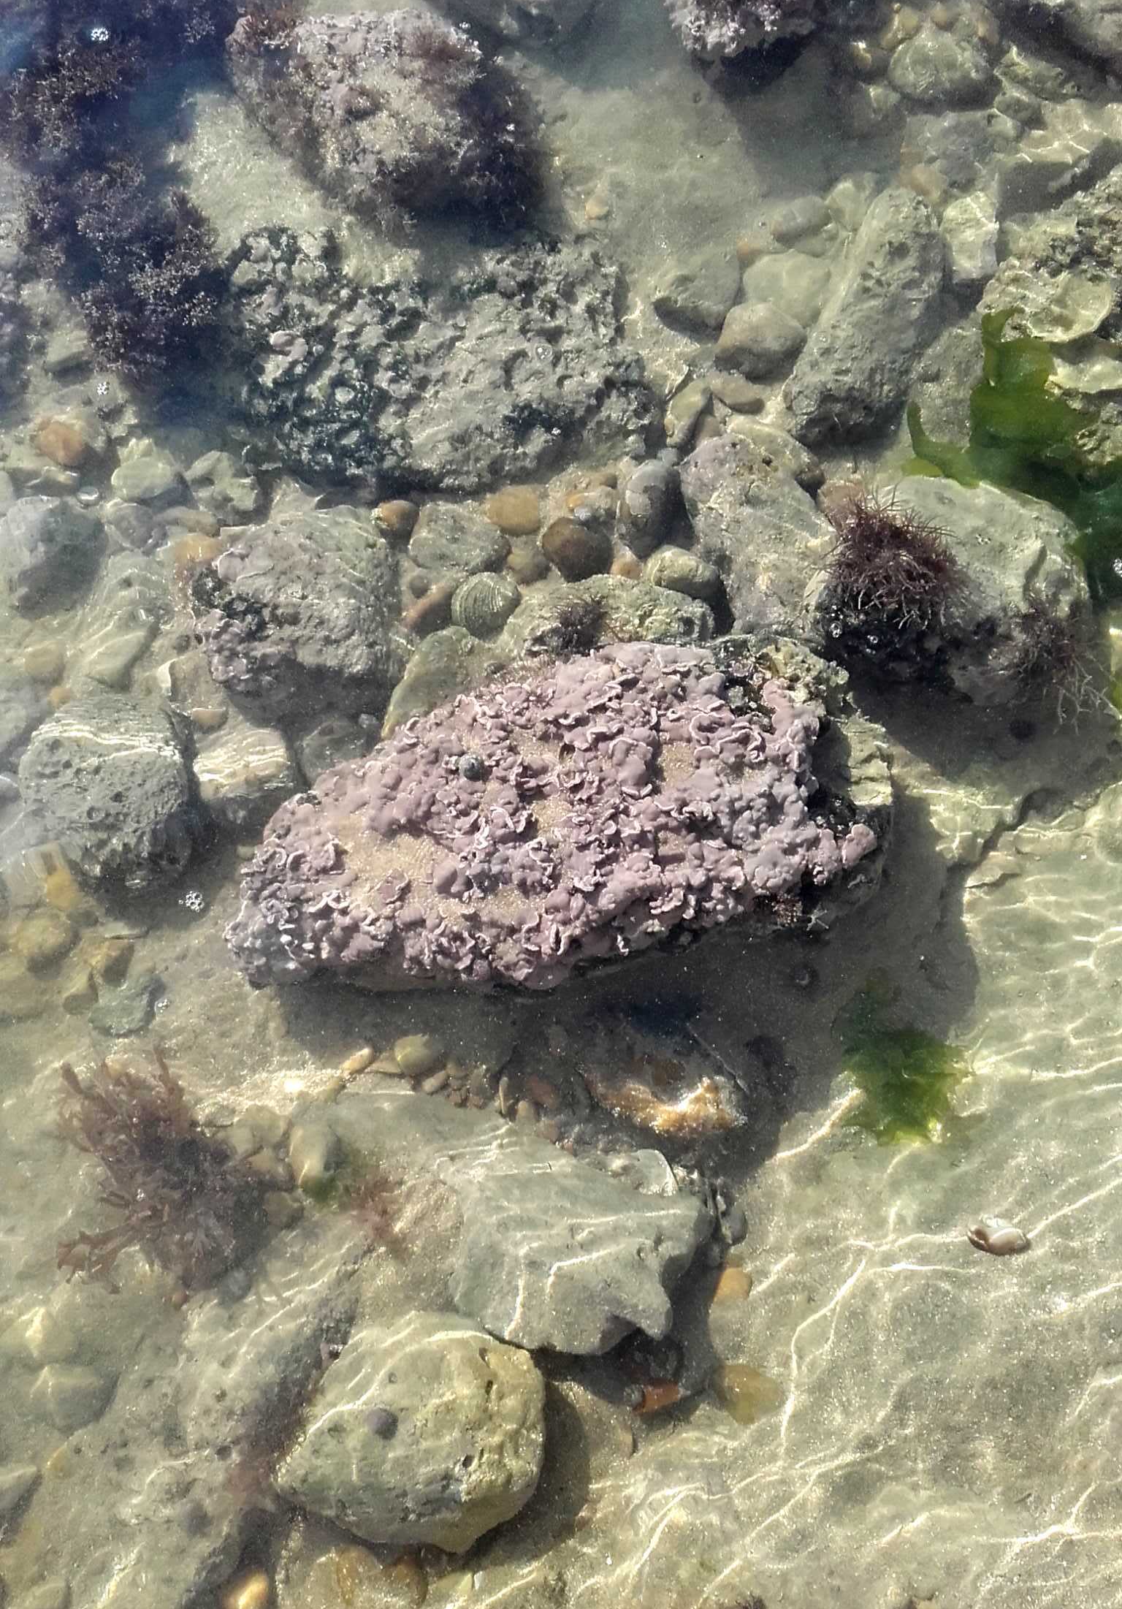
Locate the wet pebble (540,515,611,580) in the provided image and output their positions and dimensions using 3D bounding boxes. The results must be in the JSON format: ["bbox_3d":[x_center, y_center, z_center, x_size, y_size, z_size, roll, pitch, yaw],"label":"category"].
[{"bbox_3d":[0.011,-0.186,1.131,0.052,0.037,0.050,13,63,7],"label":"wet pebble"}]

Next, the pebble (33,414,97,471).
[{"bbox_3d":[-0.375,-0.274,1.181,0.046,0.032,0.044,9,62,5],"label":"pebble"}]

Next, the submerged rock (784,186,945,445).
[{"bbox_3d":[0.256,-0.401,1.290,0.092,0.069,0.261,19,67,8],"label":"submerged rock"}]

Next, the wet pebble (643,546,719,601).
[{"bbox_3d":[0.085,-0.163,1.107,0.056,0.033,0.038,18,63,9],"label":"wet pebble"}]

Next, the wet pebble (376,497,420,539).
[{"bbox_3d":[-0.121,-0.210,1.151,0.033,0.024,0.032,0,62,0],"label":"wet pebble"}]

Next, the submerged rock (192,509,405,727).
[{"bbox_3d":[-0.185,-0.140,1.159,0.152,0.095,0.166,-2,66,-1],"label":"submerged rock"}]

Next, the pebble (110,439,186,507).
[{"bbox_3d":[-0.307,-0.246,1.163,0.056,0.038,0.055,0,62,0],"label":"pebble"}]

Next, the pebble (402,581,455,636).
[{"bbox_3d":[-0.095,-0.139,1.111,0.029,0.028,0.048,41,69,19],"label":"pebble"}]

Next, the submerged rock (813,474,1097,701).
[{"bbox_3d":[0.267,-0.146,1.063,0.185,0.120,0.169,13,63,7],"label":"submerged rock"}]

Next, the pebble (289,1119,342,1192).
[{"bbox_3d":[-0.163,0.231,1.034,0.030,0.022,0.043,6,66,3],"label":"pebble"}]

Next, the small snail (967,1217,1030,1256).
[{"bbox_3d":[0.284,0.281,1.014,0.037,0.018,0.018,13,67,6],"label":"small snail"}]

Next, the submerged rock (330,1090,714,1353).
[{"bbox_3d":[-0.024,0.237,0.897,0.232,0.073,0.131,20,64,10],"label":"submerged rock"}]

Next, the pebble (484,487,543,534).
[{"bbox_3d":[-0.038,-0.233,1.240,0.043,0.023,0.035,9,66,4],"label":"pebble"}]

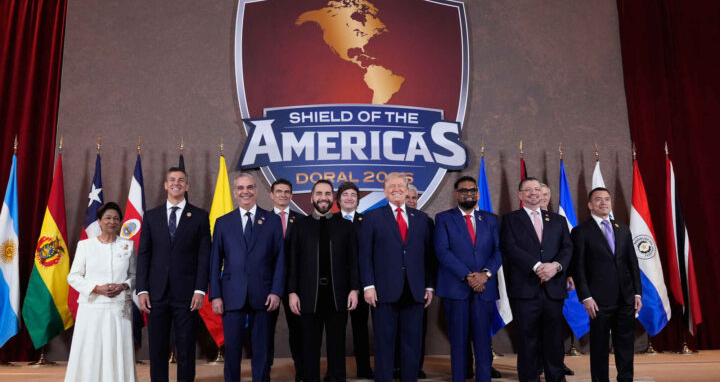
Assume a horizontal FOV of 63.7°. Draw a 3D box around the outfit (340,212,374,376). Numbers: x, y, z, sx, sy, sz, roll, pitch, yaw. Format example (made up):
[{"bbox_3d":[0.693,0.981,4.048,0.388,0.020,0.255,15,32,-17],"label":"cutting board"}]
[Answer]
[{"bbox_3d":[-0.014,0.934,5.336,0.497,1.485,0.320,0,-10,-4],"label":"outfit"}]

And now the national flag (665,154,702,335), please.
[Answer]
[{"bbox_3d":[3.674,0.591,6.593,0.454,2.088,0.280,1,-10,-5],"label":"national flag"}]

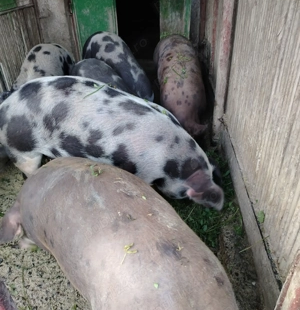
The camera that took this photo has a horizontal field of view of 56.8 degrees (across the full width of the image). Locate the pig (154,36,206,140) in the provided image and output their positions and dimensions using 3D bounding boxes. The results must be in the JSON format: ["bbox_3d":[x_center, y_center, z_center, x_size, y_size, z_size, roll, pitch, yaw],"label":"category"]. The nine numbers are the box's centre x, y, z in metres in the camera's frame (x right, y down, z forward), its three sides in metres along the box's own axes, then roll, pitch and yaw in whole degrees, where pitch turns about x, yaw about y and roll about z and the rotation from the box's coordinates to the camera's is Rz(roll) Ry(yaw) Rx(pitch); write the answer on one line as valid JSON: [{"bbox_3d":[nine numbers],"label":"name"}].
[{"bbox_3d":[0.239,-0.545,2.353,0.375,0.750,1.462,-5,34,-2],"label":"pig"}]

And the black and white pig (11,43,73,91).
[{"bbox_3d":[-0.938,-0.507,2.439,0.394,0.725,1.350,-4,34,0],"label":"black and white pig"}]

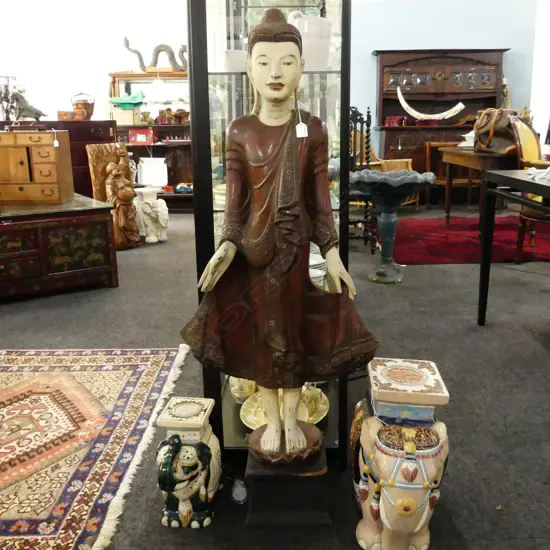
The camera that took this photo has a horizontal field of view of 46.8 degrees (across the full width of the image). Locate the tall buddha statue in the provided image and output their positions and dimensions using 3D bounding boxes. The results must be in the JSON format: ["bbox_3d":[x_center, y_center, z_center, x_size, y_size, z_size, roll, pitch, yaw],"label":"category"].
[{"bbox_3d":[0.009,-0.076,1.604,0.510,1.110,0.260,-1,13,0],"label":"tall buddha statue"}]

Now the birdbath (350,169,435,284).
[{"bbox_3d":[0.747,-0.331,4.164,0.560,0.700,0.560,-1,13,0],"label":"birdbath"}]

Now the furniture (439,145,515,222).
[{"bbox_3d":[1.959,-0.764,5.864,0.600,0.750,1.550,-1,13,0],"label":"furniture"}]

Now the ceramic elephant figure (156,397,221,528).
[{"bbox_3d":[-0.210,0.474,1.647,0.150,0.285,0.220,-1,13,0],"label":"ceramic elephant figure"}]

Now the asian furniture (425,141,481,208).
[{"bbox_3d":[2.163,-1.184,7.615,0.650,0.780,0.500,3,14,17],"label":"asian furniture"}]

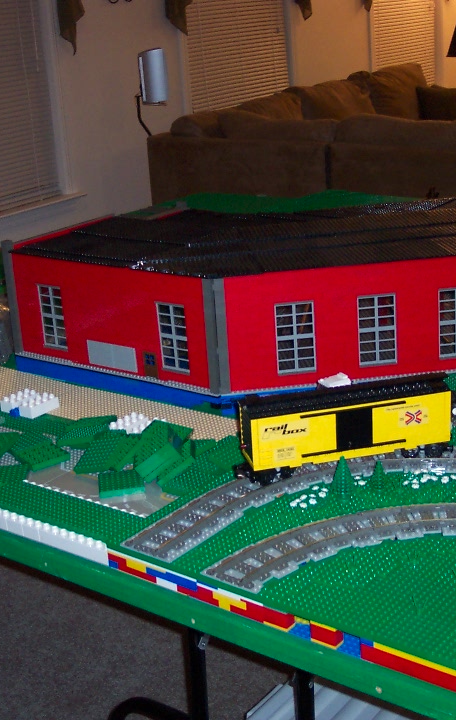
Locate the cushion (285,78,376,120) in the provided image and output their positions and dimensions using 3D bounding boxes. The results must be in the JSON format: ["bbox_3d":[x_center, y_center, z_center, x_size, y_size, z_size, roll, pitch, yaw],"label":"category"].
[{"bbox_3d":[0.543,-1.064,5.353,0.210,0.470,0.600,11,24,37],"label":"cushion"}]

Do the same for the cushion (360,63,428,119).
[{"bbox_3d":[0.878,-1.224,5.745,0.210,0.480,0.550,11,24,37],"label":"cushion"}]

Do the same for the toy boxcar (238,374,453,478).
[{"bbox_3d":[0.159,0.089,1.544,0.282,0.116,0.068,-8,19,-10],"label":"toy boxcar"}]

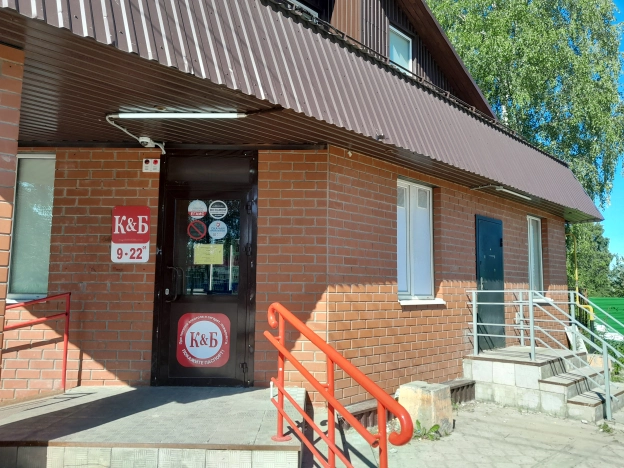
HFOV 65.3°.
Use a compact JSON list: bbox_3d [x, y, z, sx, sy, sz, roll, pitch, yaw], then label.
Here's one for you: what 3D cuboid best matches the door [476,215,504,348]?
[{"bbox_3d":[2.896,0.790,7.846,0.080,2.119,0.980,-6,-9,45],"label":"door"}]

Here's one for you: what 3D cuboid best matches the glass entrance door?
[{"bbox_3d":[-1.116,0.545,5.125,0.995,2.070,0.080,0,-6,0],"label":"glass entrance door"}]

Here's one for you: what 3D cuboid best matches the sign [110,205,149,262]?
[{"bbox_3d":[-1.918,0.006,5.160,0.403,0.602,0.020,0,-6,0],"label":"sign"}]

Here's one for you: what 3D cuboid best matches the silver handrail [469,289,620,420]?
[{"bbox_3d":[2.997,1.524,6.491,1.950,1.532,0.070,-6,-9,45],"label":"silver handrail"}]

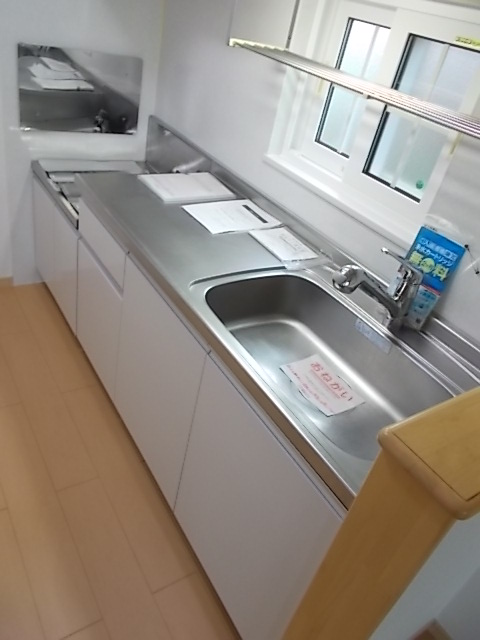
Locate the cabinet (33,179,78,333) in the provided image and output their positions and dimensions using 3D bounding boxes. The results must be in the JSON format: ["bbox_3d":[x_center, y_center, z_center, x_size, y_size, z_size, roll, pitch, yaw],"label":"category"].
[{"bbox_3d":[-0.640,-0.341,2.329,0.500,0.498,0.656,-11,41,-33],"label":"cabinet"}]

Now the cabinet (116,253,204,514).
[{"bbox_3d":[-0.271,0.201,1.496,0.022,0.654,0.510,-11,41,-33],"label":"cabinet"}]

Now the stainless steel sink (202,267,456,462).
[{"bbox_3d":[0.173,0.141,1.163,0.366,0.186,0.678,-11,41,-33],"label":"stainless steel sink"}]

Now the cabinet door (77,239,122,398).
[{"bbox_3d":[-0.542,0.006,1.850,0.022,0.487,0.448,-12,41,-33],"label":"cabinet door"}]

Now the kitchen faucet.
[{"bbox_3d":[0.363,-0.077,1.219,0.235,0.182,0.060,2,35,-17],"label":"kitchen faucet"}]

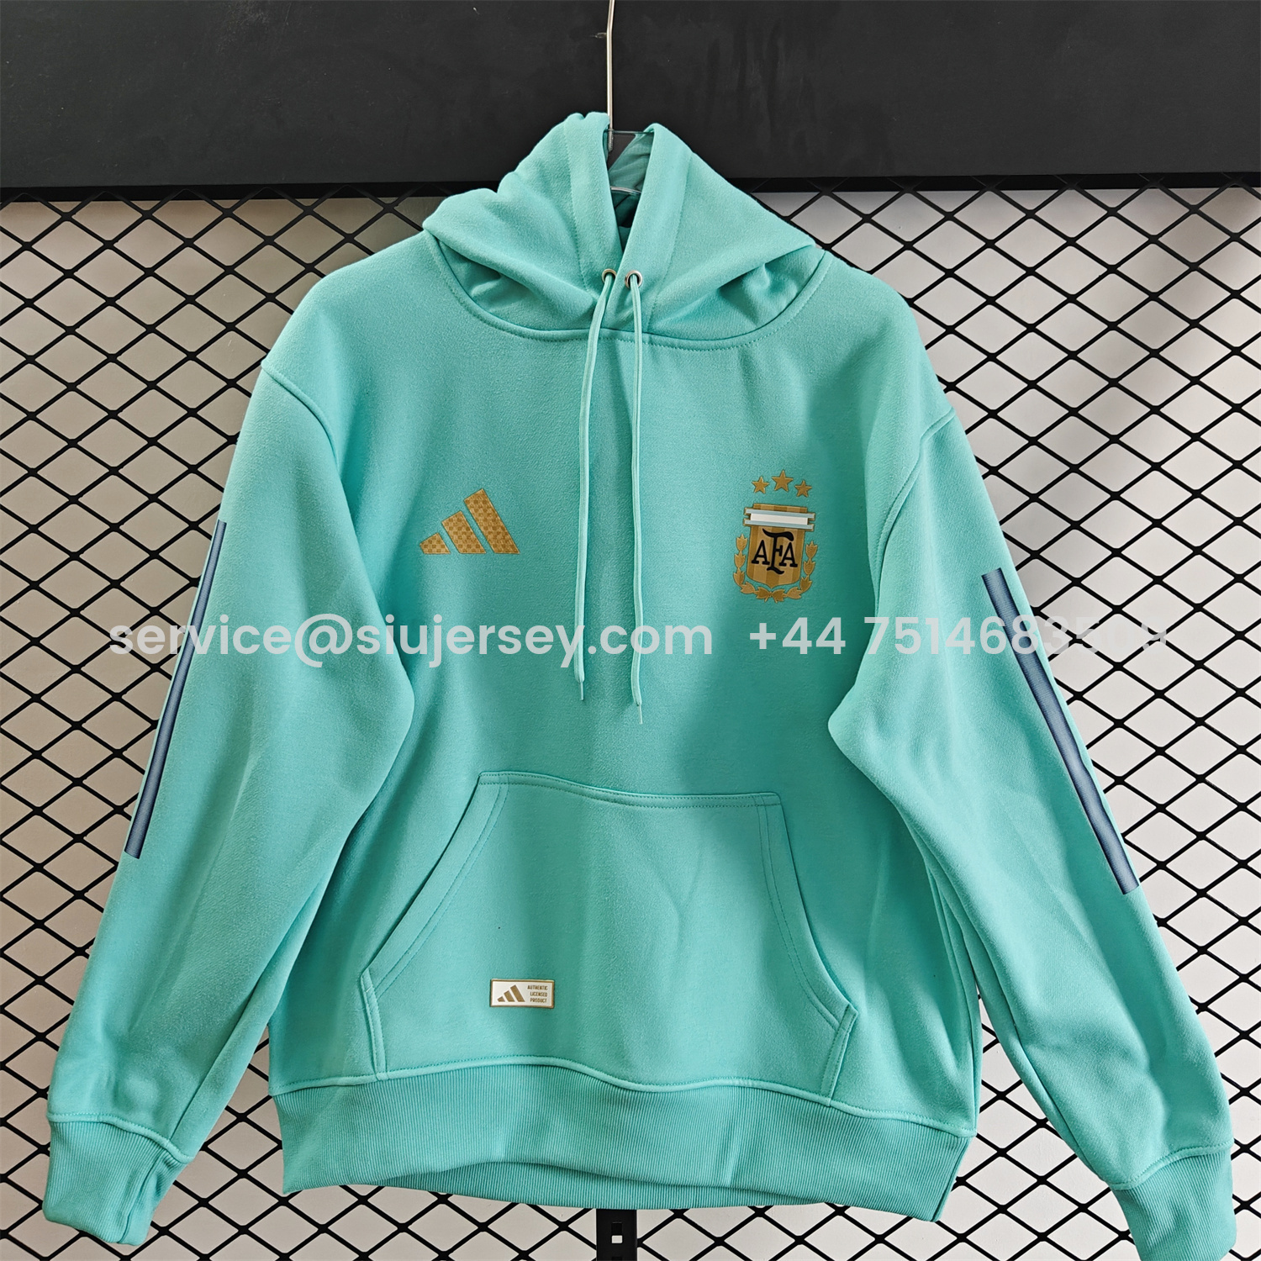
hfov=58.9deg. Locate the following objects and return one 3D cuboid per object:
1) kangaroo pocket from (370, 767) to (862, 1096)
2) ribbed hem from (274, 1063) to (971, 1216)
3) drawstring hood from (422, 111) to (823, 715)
[{"bbox_3d":[-0.015,0.216,0.795,0.350,0.228,0.040,2,0,0],"label":"kangaroo pocket"},{"bbox_3d":[-0.004,0.371,0.815,0.505,0.118,0.090,2,0,0],"label":"ribbed hem"},{"bbox_3d":[-0.006,-0.165,0.880,0.310,0.450,0.150,2,0,0],"label":"drawstring hood"}]

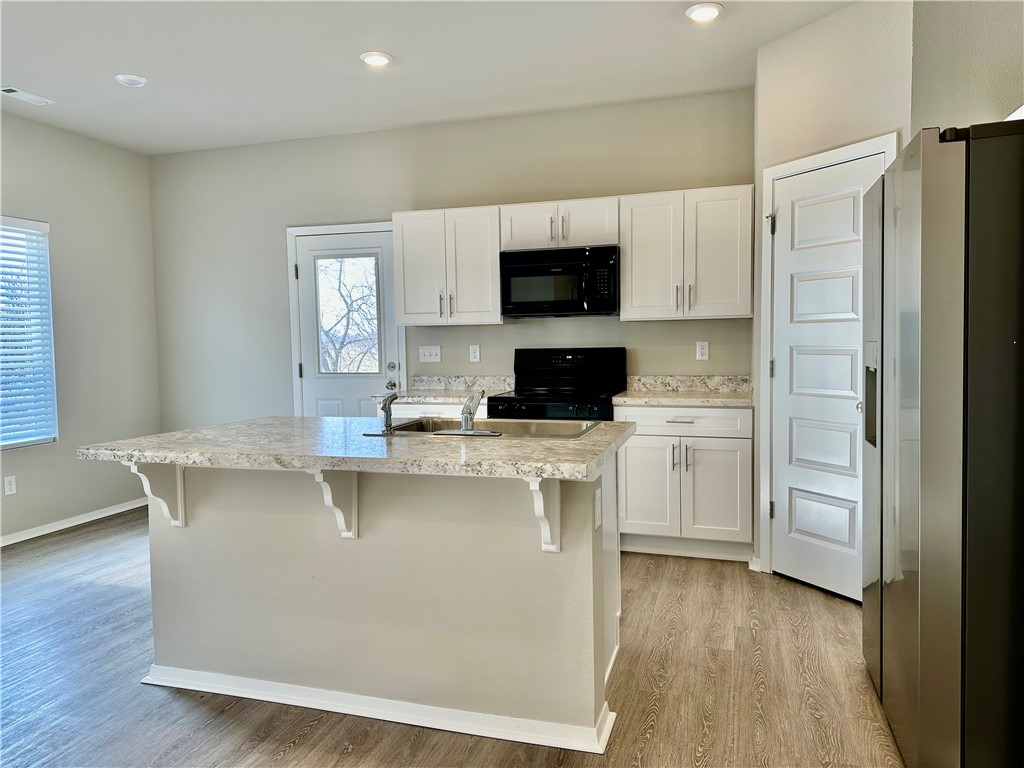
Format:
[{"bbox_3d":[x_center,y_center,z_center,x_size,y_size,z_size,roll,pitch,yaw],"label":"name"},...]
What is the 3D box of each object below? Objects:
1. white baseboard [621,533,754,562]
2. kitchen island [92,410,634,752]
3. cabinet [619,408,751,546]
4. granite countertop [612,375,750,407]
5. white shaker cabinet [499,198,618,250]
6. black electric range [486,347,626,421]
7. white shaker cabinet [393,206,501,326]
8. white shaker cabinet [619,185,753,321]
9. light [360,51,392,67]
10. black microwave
[{"bbox_3d":[0.986,0.940,4.107,0.770,0.112,0.020,0,4,17],"label":"white baseboard"},{"bbox_3d":[-0.478,0.648,2.705,1.772,0.912,1.059,0,4,17],"label":"kitchen island"},{"bbox_3d":[1.051,0.491,4.306,0.765,0.782,0.630,0,4,17],"label":"cabinet"},{"bbox_3d":[1.041,0.035,4.269,0.771,0.136,0.648,0,4,17],"label":"granite countertop"},{"bbox_3d":[0.339,-1.004,4.581,0.758,0.292,0.326,0,4,17],"label":"white shaker cabinet"},{"bbox_3d":[0.309,0.382,4.487,0.757,1.199,0.680,0,4,17],"label":"black electric range"},{"bbox_3d":[-0.378,-0.777,4.814,0.748,0.753,0.326,0,4,17],"label":"white shaker cabinet"},{"bbox_3d":[1.074,-0.771,4.374,0.770,0.753,0.326,0,4,17],"label":"white shaker cabinet"},{"bbox_3d":[-0.719,-1.724,3.774,0.170,0.030,0.170,-1,4,0],"label":"light"},{"bbox_3d":[0.337,-0.643,4.572,0.750,0.417,0.390,0,4,17],"label":"black microwave"}]

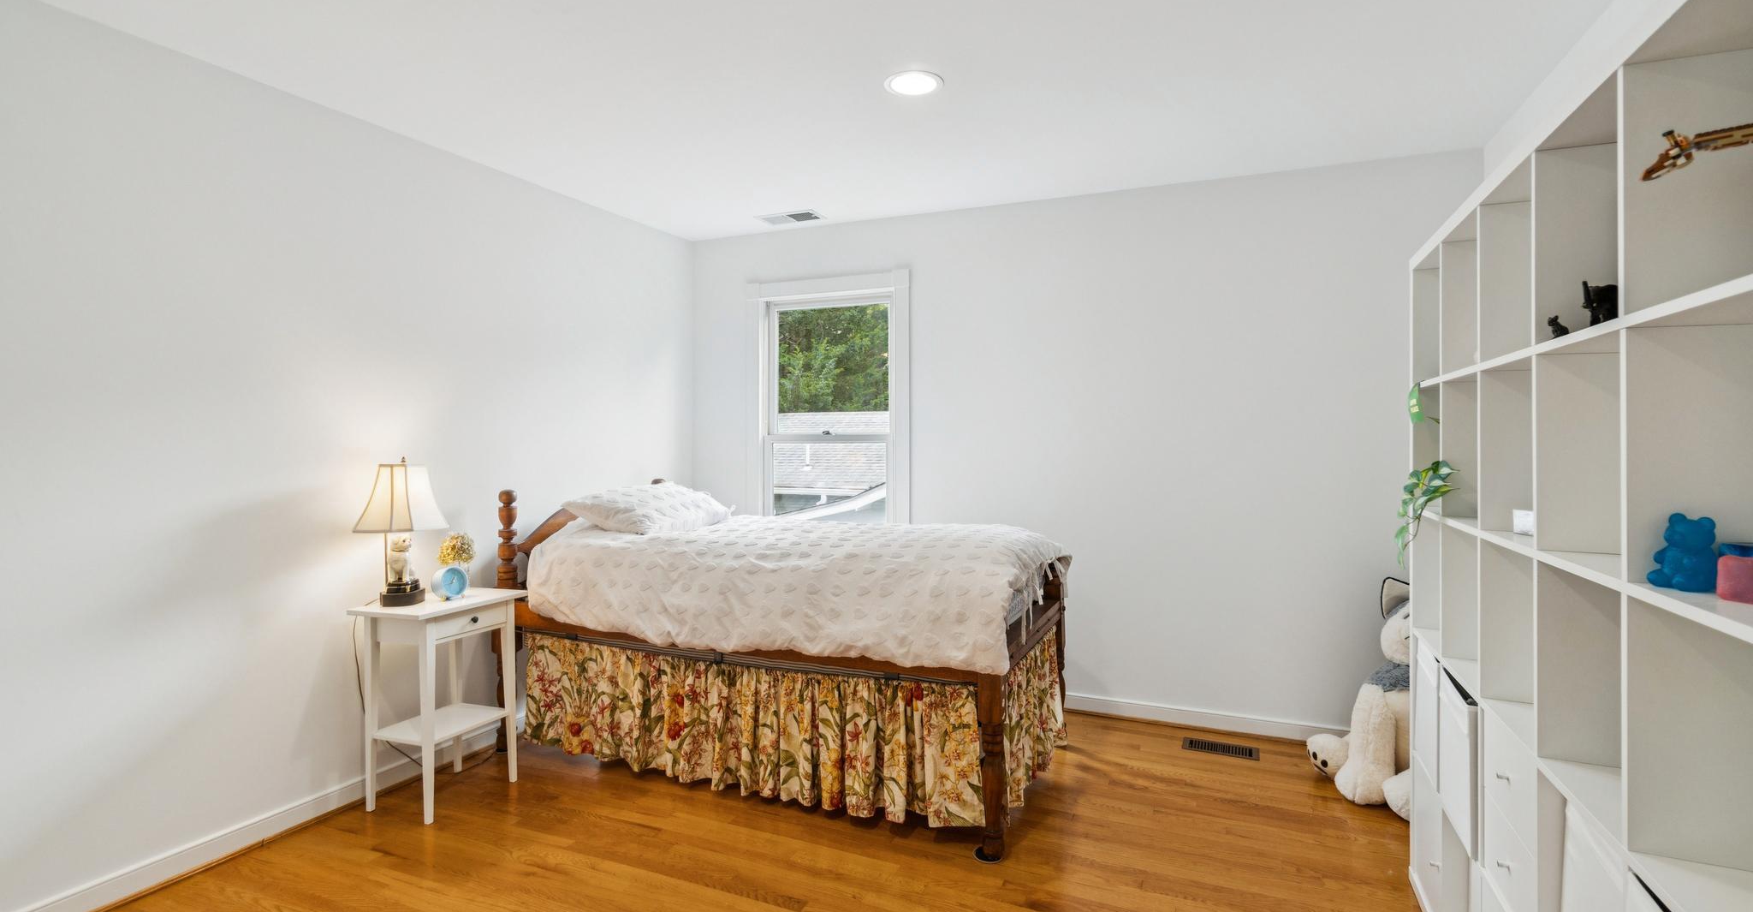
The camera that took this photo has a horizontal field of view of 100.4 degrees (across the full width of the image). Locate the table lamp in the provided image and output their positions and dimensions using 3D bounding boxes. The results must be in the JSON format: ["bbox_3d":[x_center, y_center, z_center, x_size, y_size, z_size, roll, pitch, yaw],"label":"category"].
[{"bbox_3d":[-1.695,0.268,2.610,0.220,0.520,0.210,0,1,0],"label":"table lamp"}]

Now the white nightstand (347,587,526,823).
[{"bbox_3d":[-1.566,0.880,2.652,0.340,0.700,0.450,0,1,24],"label":"white nightstand"}]

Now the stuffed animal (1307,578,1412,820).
[{"bbox_3d":[1.950,0.860,2.720,0.540,0.710,0.580,-1,1,-41],"label":"stuffed animal"}]

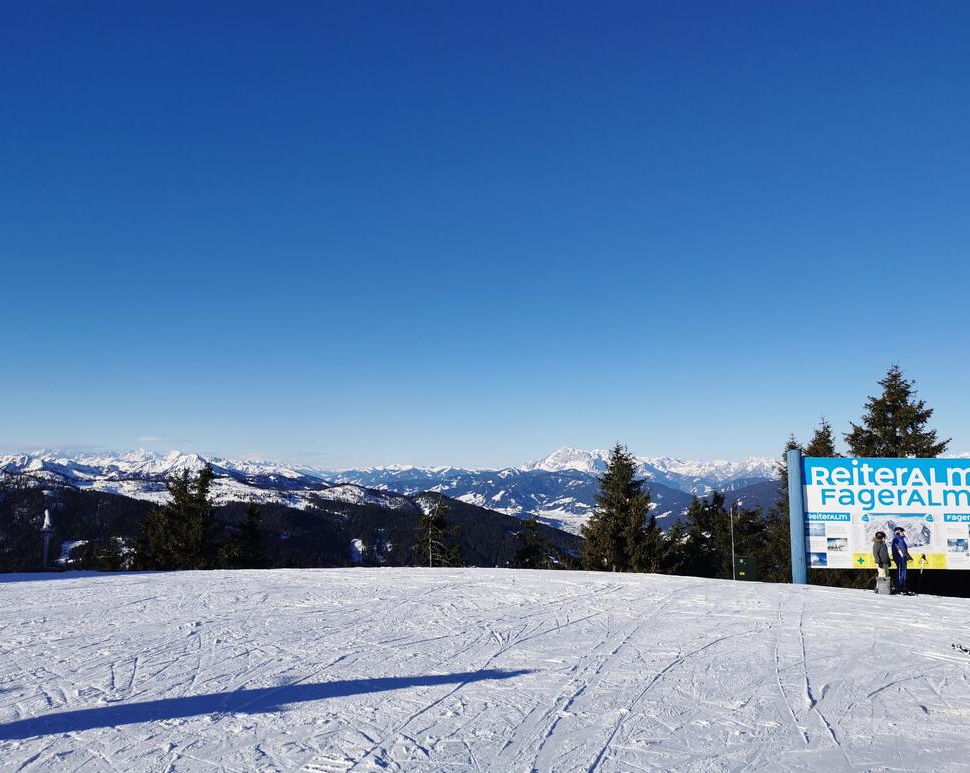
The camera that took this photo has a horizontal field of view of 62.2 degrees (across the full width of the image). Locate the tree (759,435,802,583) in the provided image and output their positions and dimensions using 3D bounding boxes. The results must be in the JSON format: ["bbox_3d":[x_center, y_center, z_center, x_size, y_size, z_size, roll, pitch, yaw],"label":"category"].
[{"bbox_3d":[9.750,4.066,25.720,2.006,5.055,2.006,0,-6,0],"label":"tree"}]

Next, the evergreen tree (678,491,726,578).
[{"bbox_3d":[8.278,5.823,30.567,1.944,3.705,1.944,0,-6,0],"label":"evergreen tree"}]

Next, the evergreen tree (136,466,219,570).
[{"bbox_3d":[-13.665,5.986,35.576,3.763,5.042,3.763,0,-6,0],"label":"evergreen tree"}]

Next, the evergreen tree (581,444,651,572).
[{"bbox_3d":[5.304,5.138,32.647,2.875,5.551,2.875,0,-6,0],"label":"evergreen tree"}]

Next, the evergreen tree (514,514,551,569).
[{"bbox_3d":[2.447,8.180,41.383,1.881,3.143,1.881,0,-6,0],"label":"evergreen tree"}]

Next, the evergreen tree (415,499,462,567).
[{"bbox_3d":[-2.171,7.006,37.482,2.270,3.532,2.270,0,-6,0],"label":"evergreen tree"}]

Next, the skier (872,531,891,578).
[{"bbox_3d":[10.540,4.670,21.336,0.460,1.619,0.500,3,-6,-25],"label":"skier"}]

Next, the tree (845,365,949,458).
[{"bbox_3d":[14.246,3.229,27.816,4.516,8.046,4.516,0,-6,0],"label":"tree"}]

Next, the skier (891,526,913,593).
[{"bbox_3d":[11.023,4.609,21.242,0.520,1.768,0.500,1,-6,-10],"label":"skier"}]

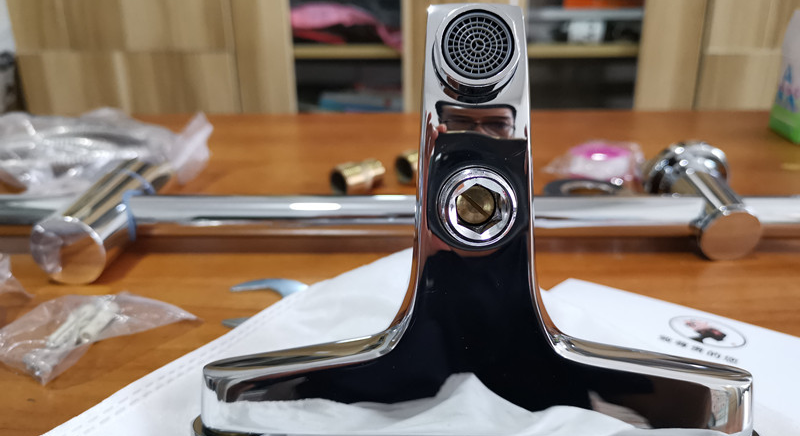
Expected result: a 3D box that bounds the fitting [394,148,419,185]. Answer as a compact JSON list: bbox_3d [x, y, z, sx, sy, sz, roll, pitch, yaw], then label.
[{"bbox_3d":[0.019,-0.046,0.533,0.041,0.026,0.026,-16,25,-34],"label":"fitting"}]

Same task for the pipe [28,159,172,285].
[{"bbox_3d":[-0.188,-0.002,0.403,0.042,0.042,0.119,-2,20,-3],"label":"pipe"}]

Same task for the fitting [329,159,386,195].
[{"bbox_3d":[-0.033,-0.032,0.500,0.038,0.025,0.025,-16,25,-35],"label":"fitting"}]

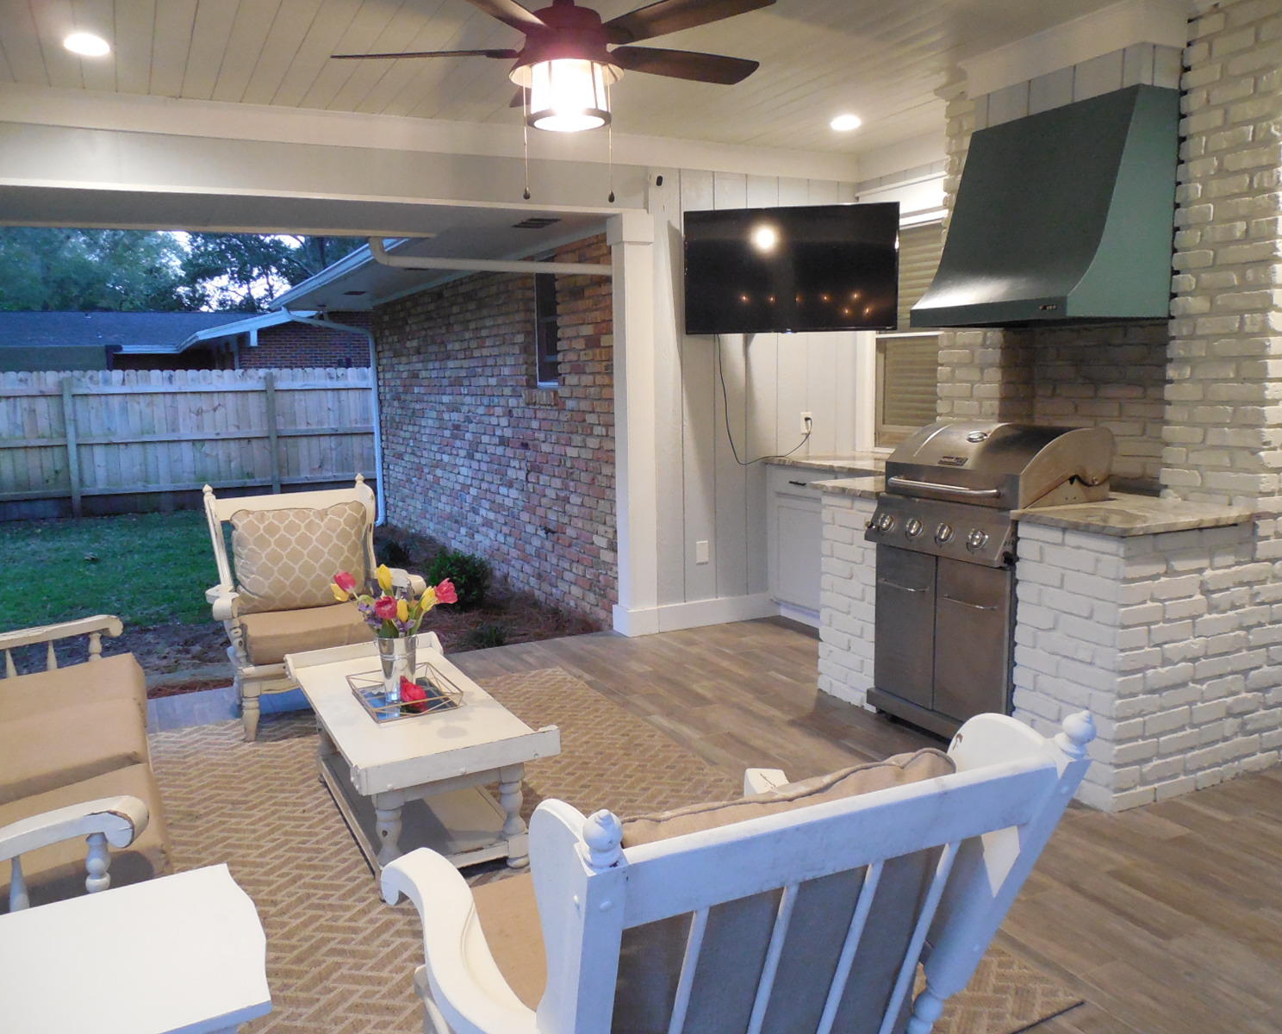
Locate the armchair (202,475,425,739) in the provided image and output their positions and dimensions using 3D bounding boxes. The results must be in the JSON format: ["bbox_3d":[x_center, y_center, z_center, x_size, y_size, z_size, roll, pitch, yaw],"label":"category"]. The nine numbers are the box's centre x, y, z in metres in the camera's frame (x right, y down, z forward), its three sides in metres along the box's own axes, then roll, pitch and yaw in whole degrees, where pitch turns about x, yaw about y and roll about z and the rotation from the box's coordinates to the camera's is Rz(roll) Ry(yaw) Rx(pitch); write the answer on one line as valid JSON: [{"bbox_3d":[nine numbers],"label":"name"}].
[{"bbox_3d":[-1.410,0.334,4.286,0.830,0.940,0.810,-6,10,-26],"label":"armchair"}]

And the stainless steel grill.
[{"bbox_3d":[1.277,0.230,3.790,0.600,1.160,0.690,-6,10,-26],"label":"stainless steel grill"}]

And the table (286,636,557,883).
[{"bbox_3d":[-0.720,0.744,3.123,0.535,0.440,1.158,-6,10,-26],"label":"table"}]

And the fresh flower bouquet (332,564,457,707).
[{"bbox_3d":[-0.756,0.350,2.991,0.330,0.410,0.300,-6,10,-26],"label":"fresh flower bouquet"}]

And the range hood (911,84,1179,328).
[{"bbox_3d":[1.475,-1.075,3.605,0.640,0.755,0.740,-6,10,-26],"label":"range hood"}]

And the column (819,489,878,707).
[{"bbox_3d":[1.111,0.307,4.298,0.580,0.865,0.320,-6,10,-26],"label":"column"}]

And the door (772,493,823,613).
[{"bbox_3d":[0.849,0.191,5.257,0.025,0.595,0.480,-6,10,-26],"label":"door"}]

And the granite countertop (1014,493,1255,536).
[{"bbox_3d":[1.631,-0.001,3.291,0.650,0.038,0.455,-6,10,-26],"label":"granite countertop"}]

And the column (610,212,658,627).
[{"bbox_3d":[-0.034,-0.449,5.196,0.190,2.150,0.165,-6,10,-26],"label":"column"}]

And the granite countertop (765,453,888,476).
[{"bbox_3d":[1.193,-0.268,5.076,0.620,0.038,1.160,-6,10,-26],"label":"granite countertop"}]

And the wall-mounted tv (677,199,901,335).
[{"bbox_3d":[0.750,-1.234,4.990,1.048,0.607,0.060,0,12,7],"label":"wall-mounted tv"}]

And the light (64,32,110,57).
[{"bbox_3d":[-1.825,-1.559,3.282,0.150,0.025,0.150,-6,10,-26],"label":"light"}]

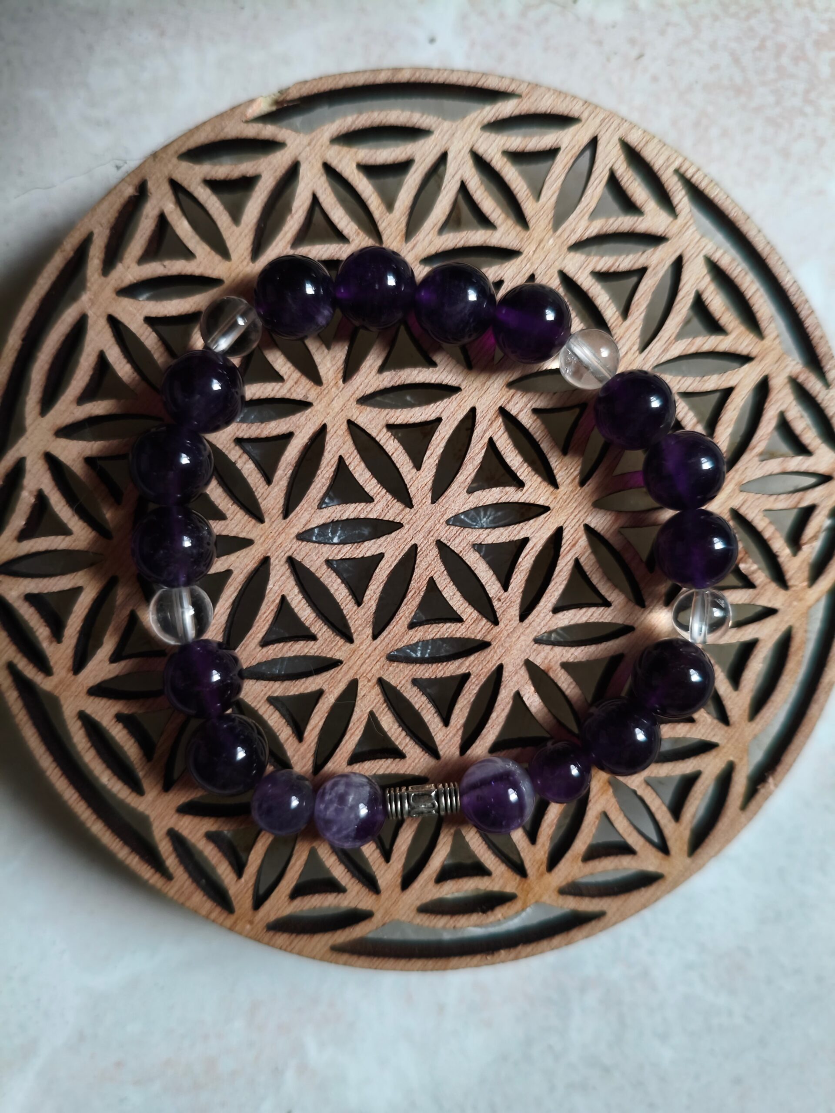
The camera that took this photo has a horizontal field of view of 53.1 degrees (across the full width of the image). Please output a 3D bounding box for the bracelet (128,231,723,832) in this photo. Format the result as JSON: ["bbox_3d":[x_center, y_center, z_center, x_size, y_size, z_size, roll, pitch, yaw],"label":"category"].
[{"bbox_3d":[0.002,-0.001,0.092,0.066,0.009,0.065,0,91,-2],"label":"bracelet"}]

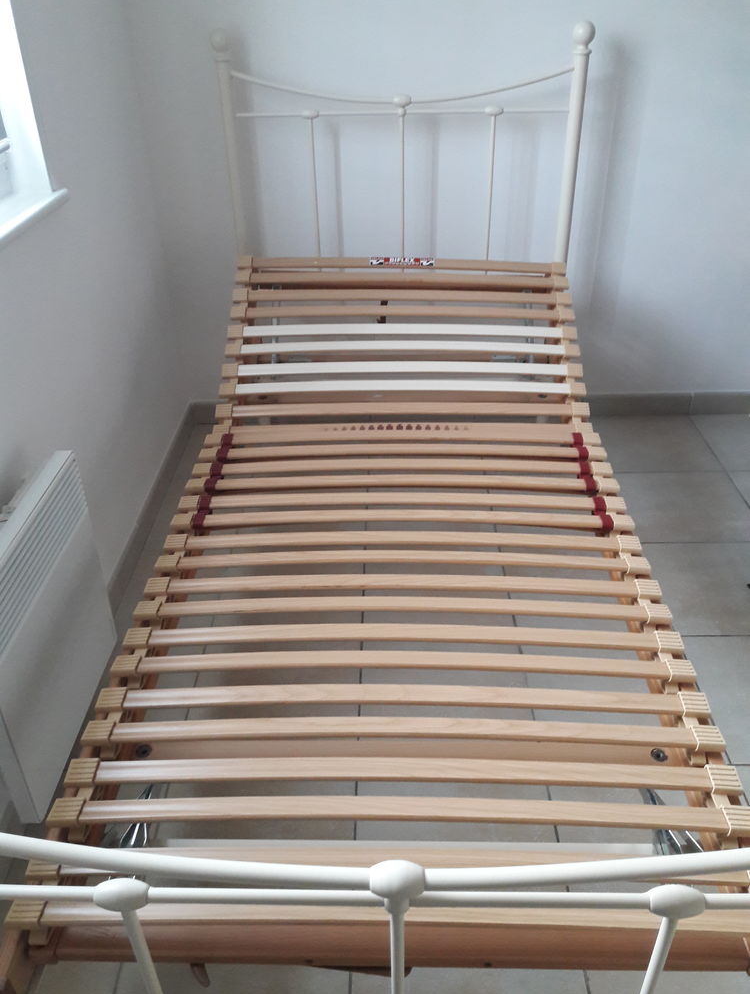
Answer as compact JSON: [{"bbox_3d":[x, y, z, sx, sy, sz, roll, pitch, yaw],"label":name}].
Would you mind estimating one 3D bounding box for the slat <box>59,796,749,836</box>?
[{"bbox_3d":[0.030,0.398,1.022,0.855,0.027,0.036,0,33,2],"label":"slat"}]

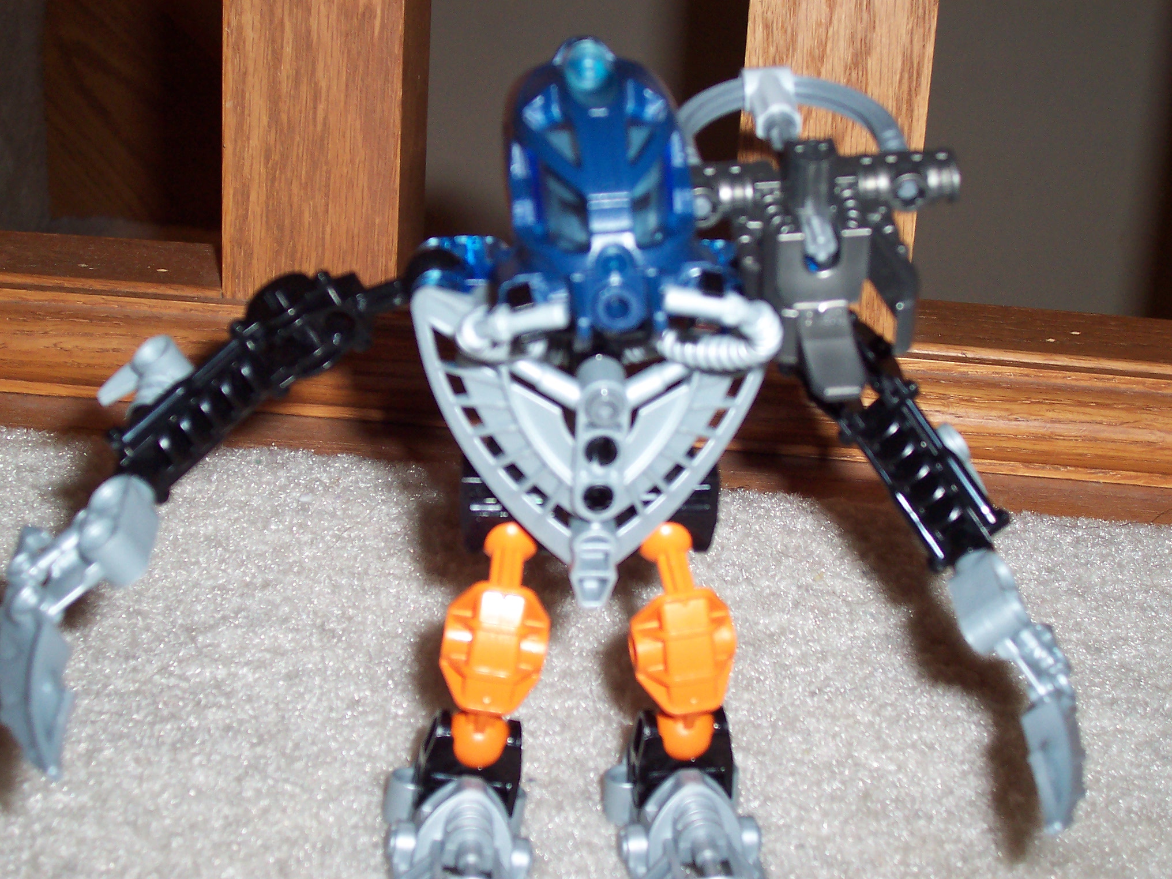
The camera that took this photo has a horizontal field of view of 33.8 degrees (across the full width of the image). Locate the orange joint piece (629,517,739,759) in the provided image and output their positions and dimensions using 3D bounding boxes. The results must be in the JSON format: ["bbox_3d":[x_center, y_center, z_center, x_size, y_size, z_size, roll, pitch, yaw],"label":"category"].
[{"bbox_3d":[0.018,0.038,0.360,0.020,0.049,0.015,-10,22,-7],"label":"orange joint piece"}]

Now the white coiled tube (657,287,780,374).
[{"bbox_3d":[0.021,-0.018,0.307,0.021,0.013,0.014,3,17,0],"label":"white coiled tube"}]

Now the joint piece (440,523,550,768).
[{"bbox_3d":[-0.017,0.038,0.357,0.020,0.049,0.015,9,15,-2],"label":"joint piece"}]

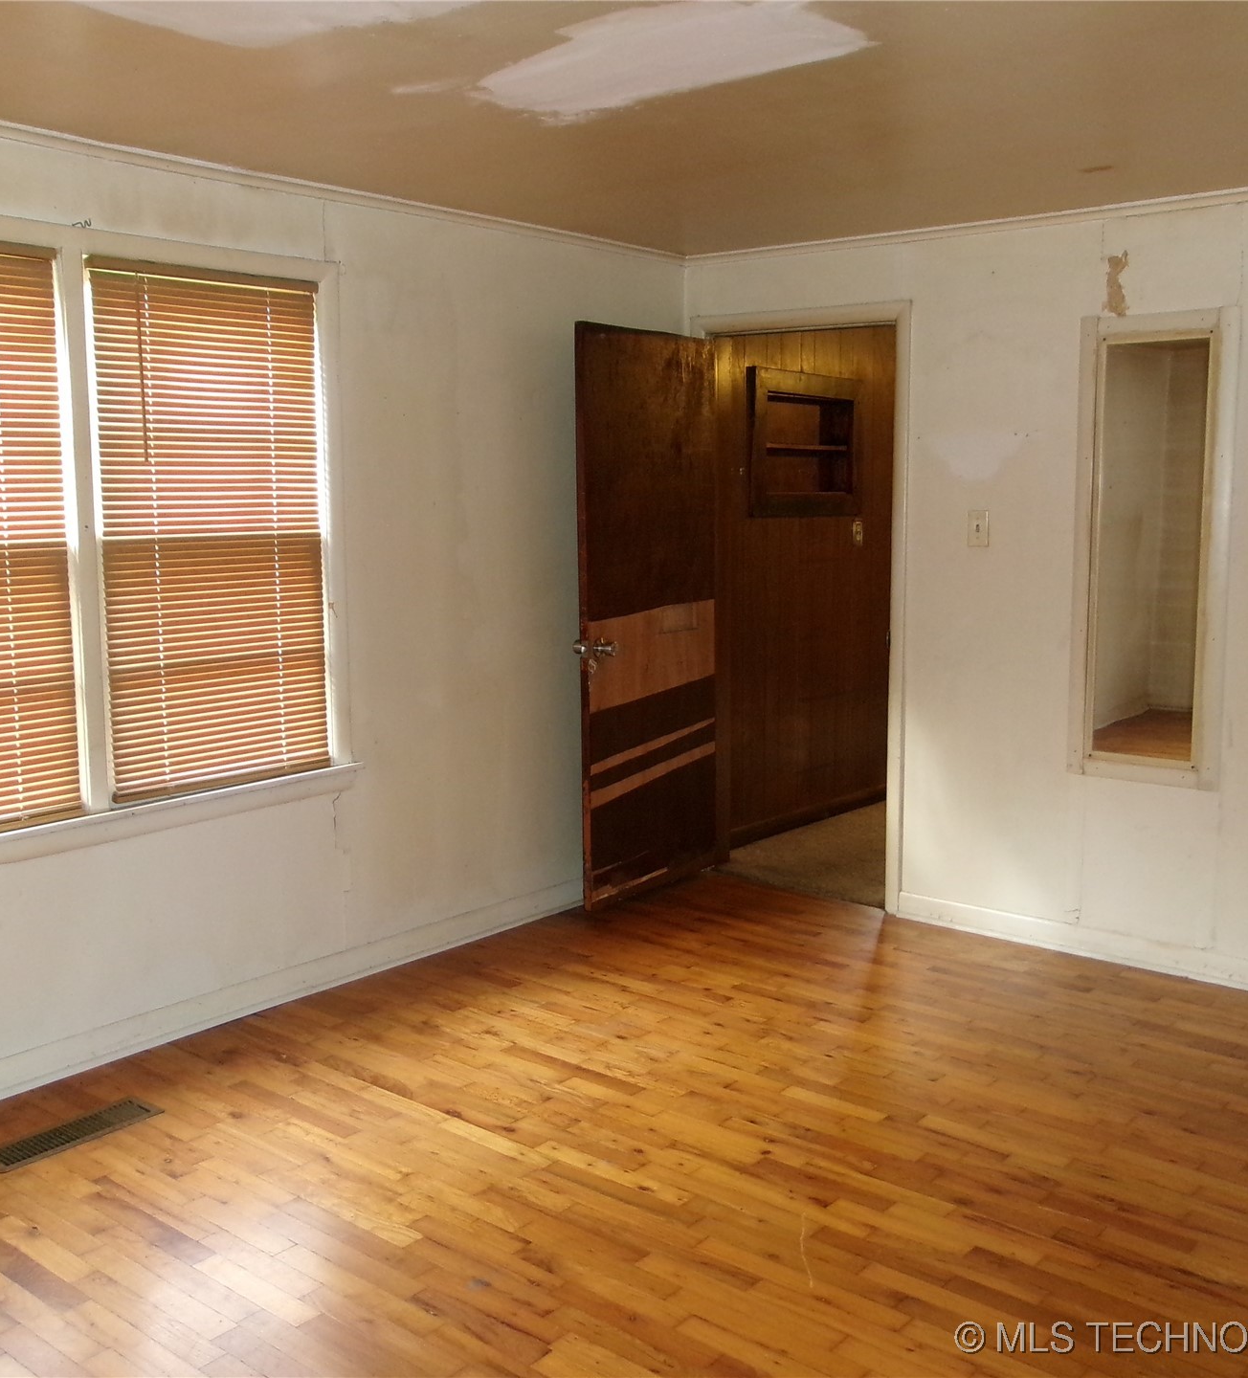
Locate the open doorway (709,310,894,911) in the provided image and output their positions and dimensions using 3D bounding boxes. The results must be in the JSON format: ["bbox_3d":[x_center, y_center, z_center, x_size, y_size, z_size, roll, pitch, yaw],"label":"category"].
[{"bbox_3d":[0.643,-0.250,5.131,0.769,2.006,0.130,6,10,40],"label":"open doorway"}]

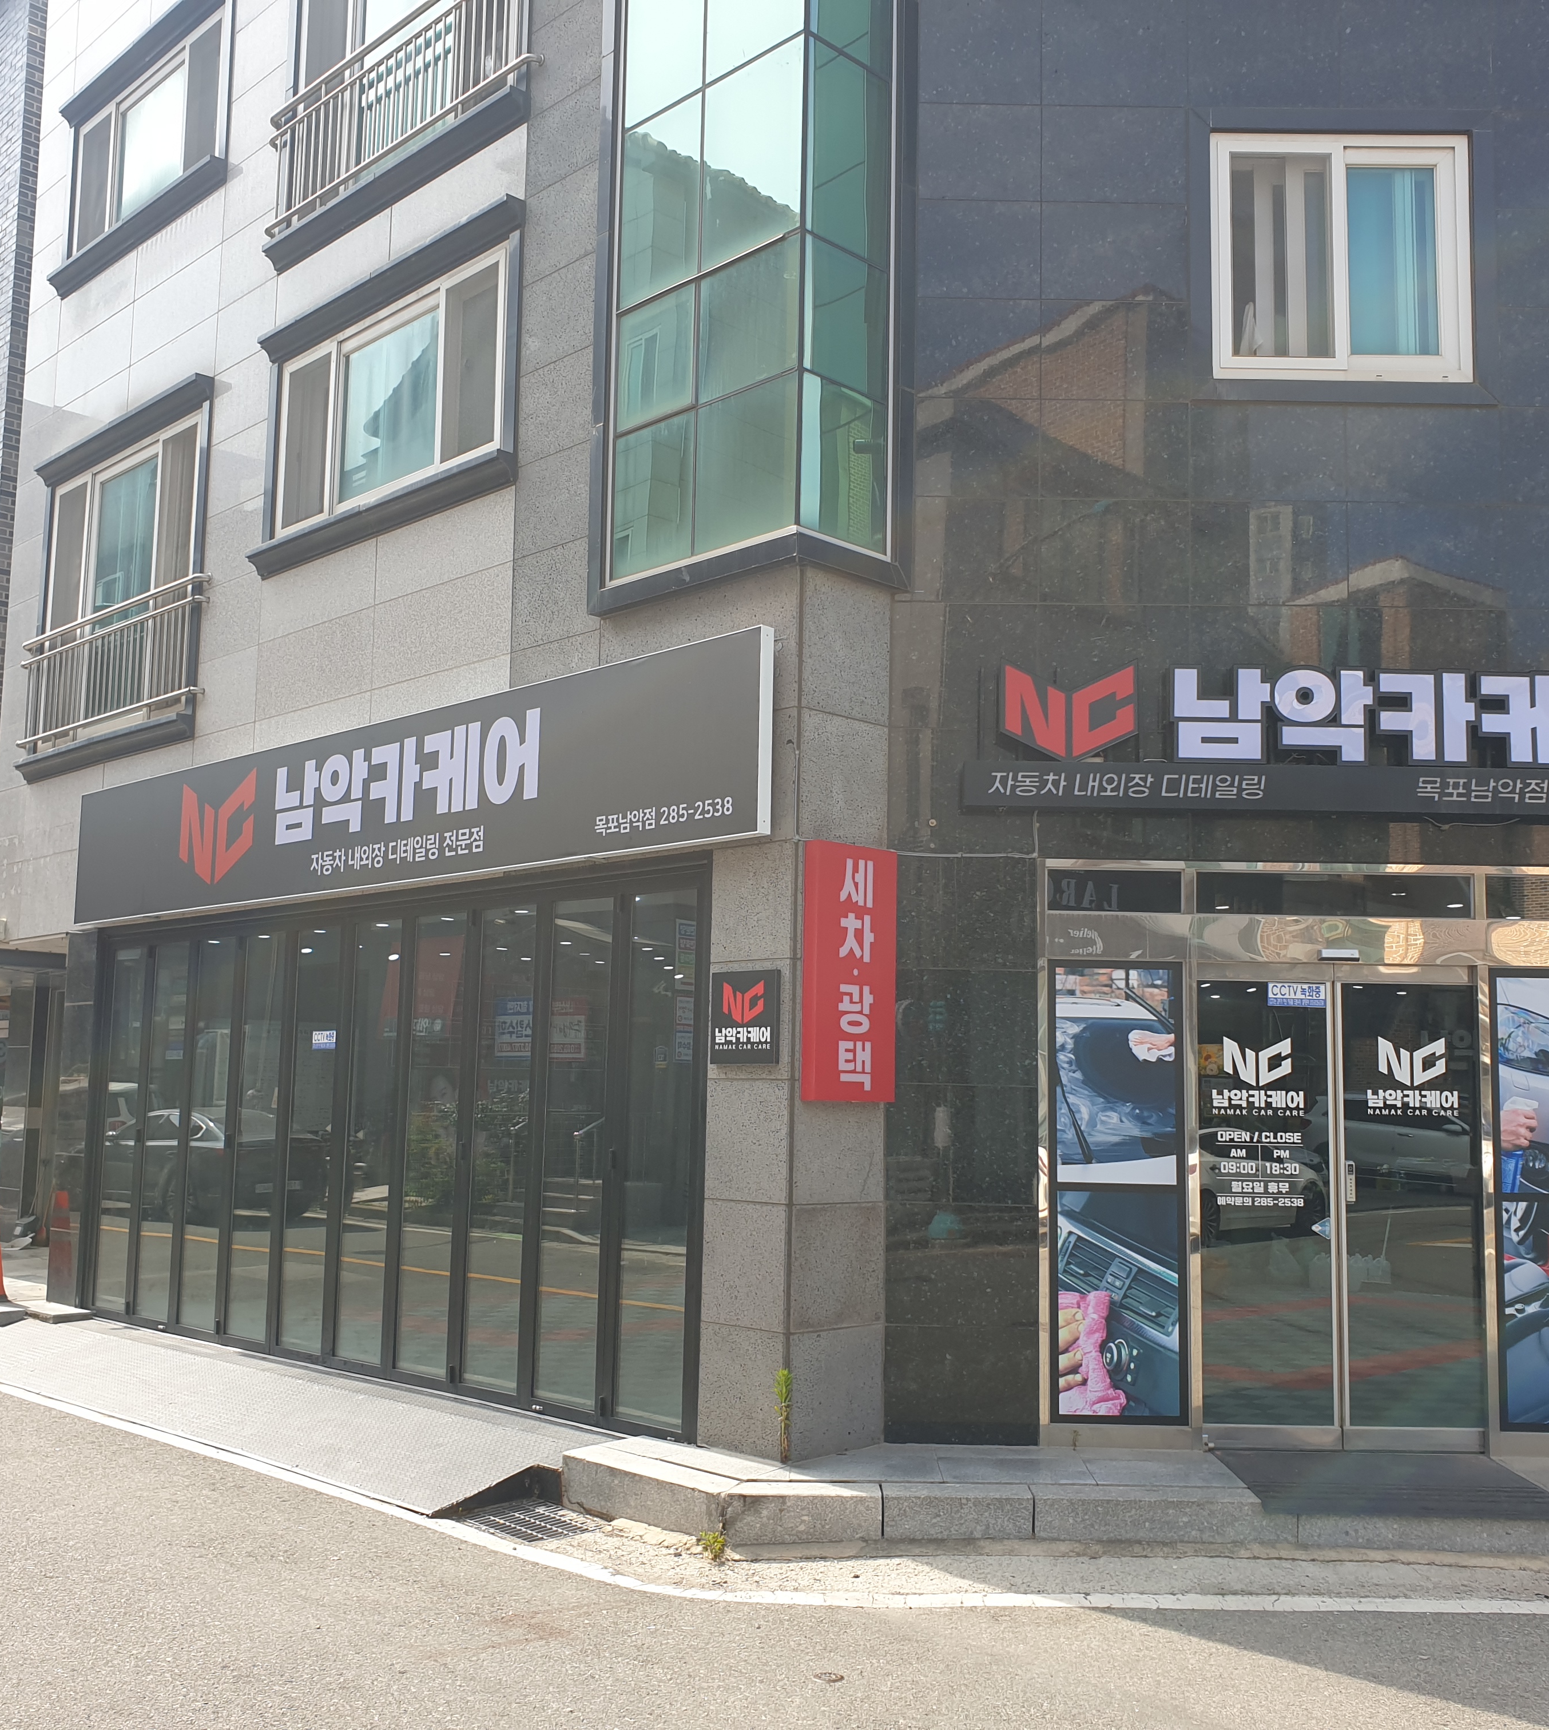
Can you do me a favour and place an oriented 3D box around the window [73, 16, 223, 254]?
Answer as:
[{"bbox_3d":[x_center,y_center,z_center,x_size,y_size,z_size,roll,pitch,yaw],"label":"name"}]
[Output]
[{"bbox_3d":[-4.555,-5.274,12.576,2.264,1.117,0.130,-6,-10,44],"label":"window"}]

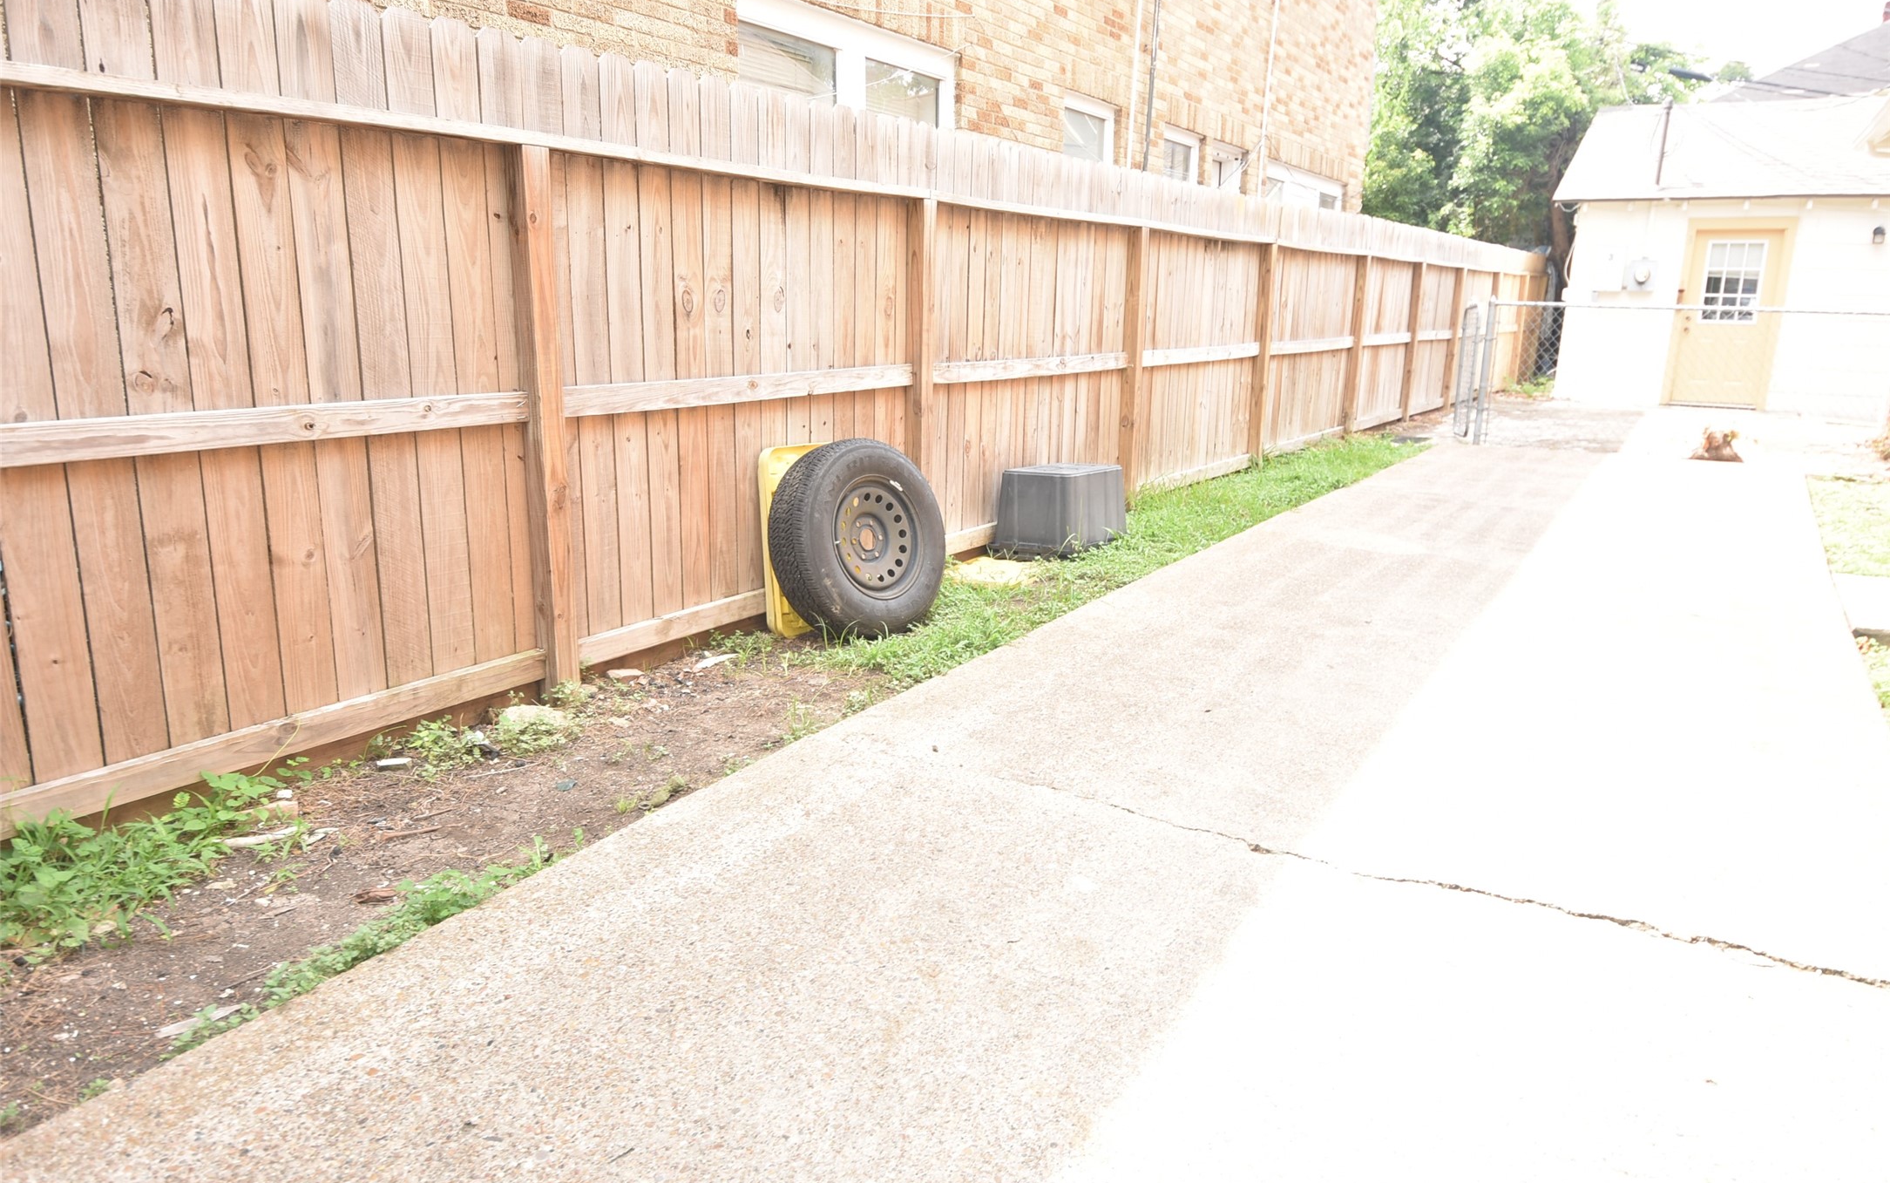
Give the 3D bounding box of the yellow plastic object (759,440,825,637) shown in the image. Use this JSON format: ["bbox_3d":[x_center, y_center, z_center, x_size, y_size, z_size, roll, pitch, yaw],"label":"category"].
[{"bbox_3d":[-0.483,-0.215,4.737,0.075,0.690,0.530,5,12,32],"label":"yellow plastic object"}]

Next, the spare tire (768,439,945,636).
[{"bbox_3d":[-0.306,-0.189,4.609,0.235,0.728,0.728,-8,4,43],"label":"spare tire"}]

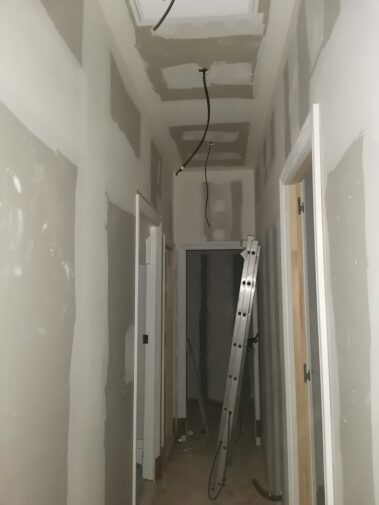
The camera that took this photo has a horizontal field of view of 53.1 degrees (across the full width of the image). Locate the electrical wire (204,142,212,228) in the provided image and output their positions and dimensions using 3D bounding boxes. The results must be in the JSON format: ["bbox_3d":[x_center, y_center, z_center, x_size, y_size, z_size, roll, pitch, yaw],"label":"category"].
[{"bbox_3d":[0.181,-0.641,3.621,0.062,0.827,0.060,-1,-6,5],"label":"electrical wire"}]

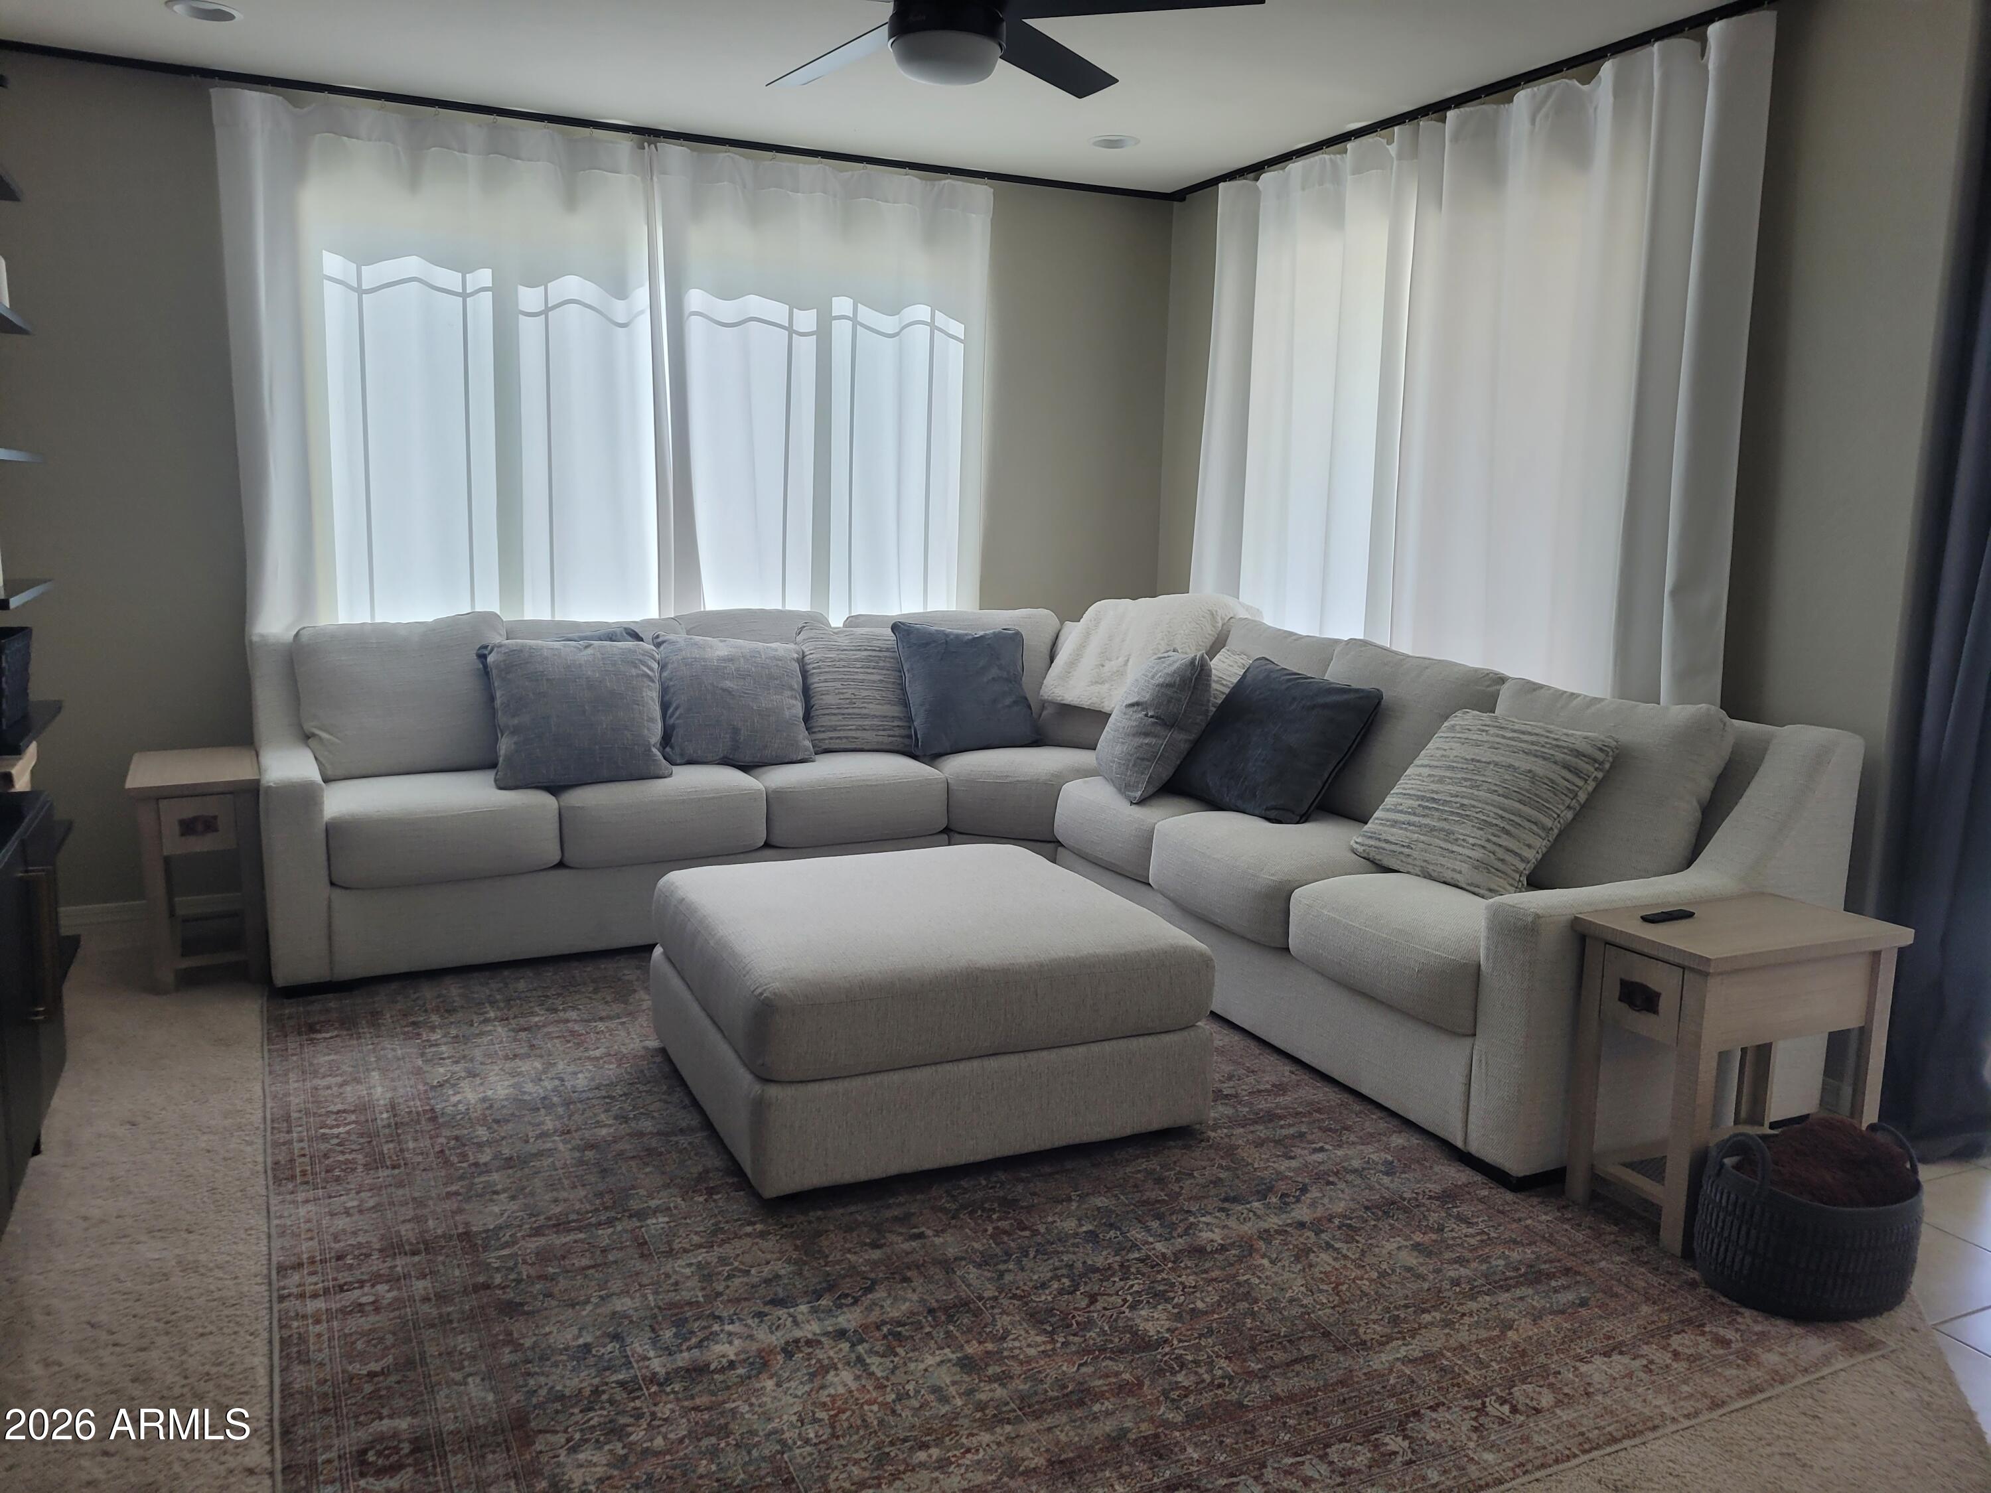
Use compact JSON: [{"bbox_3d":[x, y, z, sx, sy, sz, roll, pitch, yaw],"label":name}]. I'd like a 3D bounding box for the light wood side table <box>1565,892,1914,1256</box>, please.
[{"bbox_3d":[1.524,0.662,3.116,0.574,0.608,0.337,-3,10,-26],"label":"light wood side table"}]

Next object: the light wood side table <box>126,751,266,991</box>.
[{"bbox_3d":[-2.404,0.366,4.543,0.337,0.608,0.574,-3,10,-26],"label":"light wood side table"}]

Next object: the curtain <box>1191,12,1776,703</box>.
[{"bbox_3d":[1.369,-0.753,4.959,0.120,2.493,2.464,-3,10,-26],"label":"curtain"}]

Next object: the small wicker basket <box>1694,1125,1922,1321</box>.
[{"bbox_3d":[1.545,0.877,2.845,0.395,0.266,0.350,-3,10,-26],"label":"small wicker basket"}]

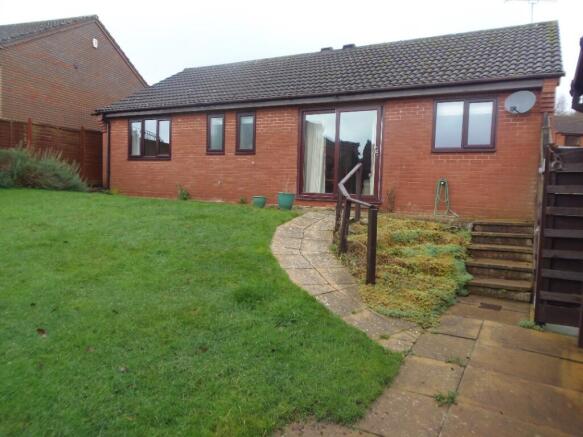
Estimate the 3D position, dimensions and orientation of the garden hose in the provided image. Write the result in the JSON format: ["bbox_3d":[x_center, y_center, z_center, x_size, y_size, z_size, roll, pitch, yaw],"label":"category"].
[{"bbox_3d":[3.042,-0.403,7.908,0.477,0.815,0.130,4,4,25],"label":"garden hose"}]

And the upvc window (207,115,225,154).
[{"bbox_3d":[-1.899,-2.131,10.281,0.539,1.033,0.100,4,4,25],"label":"upvc window"}]

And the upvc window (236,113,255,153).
[{"bbox_3d":[-1.100,-2.070,9.901,0.562,1.030,0.100,4,4,25],"label":"upvc window"}]

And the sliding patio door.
[{"bbox_3d":[1.046,-1.399,8.906,1.945,2.060,0.120,4,4,25],"label":"sliding patio door"}]

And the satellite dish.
[{"bbox_3d":[4.030,-2.046,7.128,0.500,0.430,0.350,5,5,43],"label":"satellite dish"}]

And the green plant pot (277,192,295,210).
[{"bbox_3d":[-0.121,-0.384,9.022,0.391,0.388,0.391,2,4,0],"label":"green plant pot"}]

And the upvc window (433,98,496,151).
[{"bbox_3d":[3.331,-1.797,7.795,1.131,1.035,0.100,4,4,25],"label":"upvc window"}]

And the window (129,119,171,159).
[{"bbox_3d":[-3.925,-2.196,11.247,1.583,1.149,0.100,4,4,25],"label":"window"}]

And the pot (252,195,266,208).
[{"bbox_3d":[-0.735,-0.379,9.338,0.328,0.282,0.328,2,4,0],"label":"pot"}]

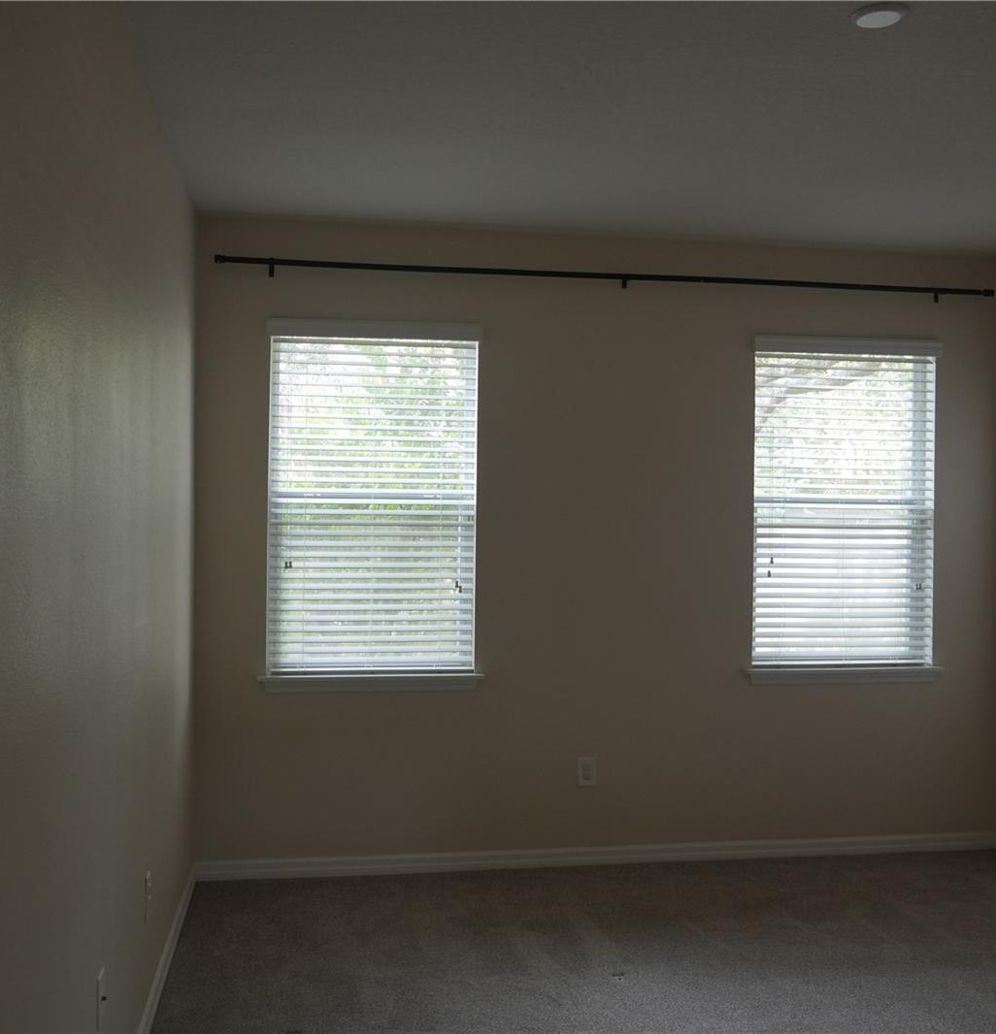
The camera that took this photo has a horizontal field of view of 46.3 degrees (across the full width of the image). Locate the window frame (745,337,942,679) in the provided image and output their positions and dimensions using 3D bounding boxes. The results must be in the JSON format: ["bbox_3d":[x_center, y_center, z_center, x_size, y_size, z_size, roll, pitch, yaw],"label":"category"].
[{"bbox_3d":[1.605,-0.065,5.401,0.920,1.510,0.090,1,0,-10],"label":"window frame"}]

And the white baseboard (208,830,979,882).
[{"bbox_3d":[0.539,1.517,5.204,3.694,0.083,0.018,1,0,-10],"label":"white baseboard"}]

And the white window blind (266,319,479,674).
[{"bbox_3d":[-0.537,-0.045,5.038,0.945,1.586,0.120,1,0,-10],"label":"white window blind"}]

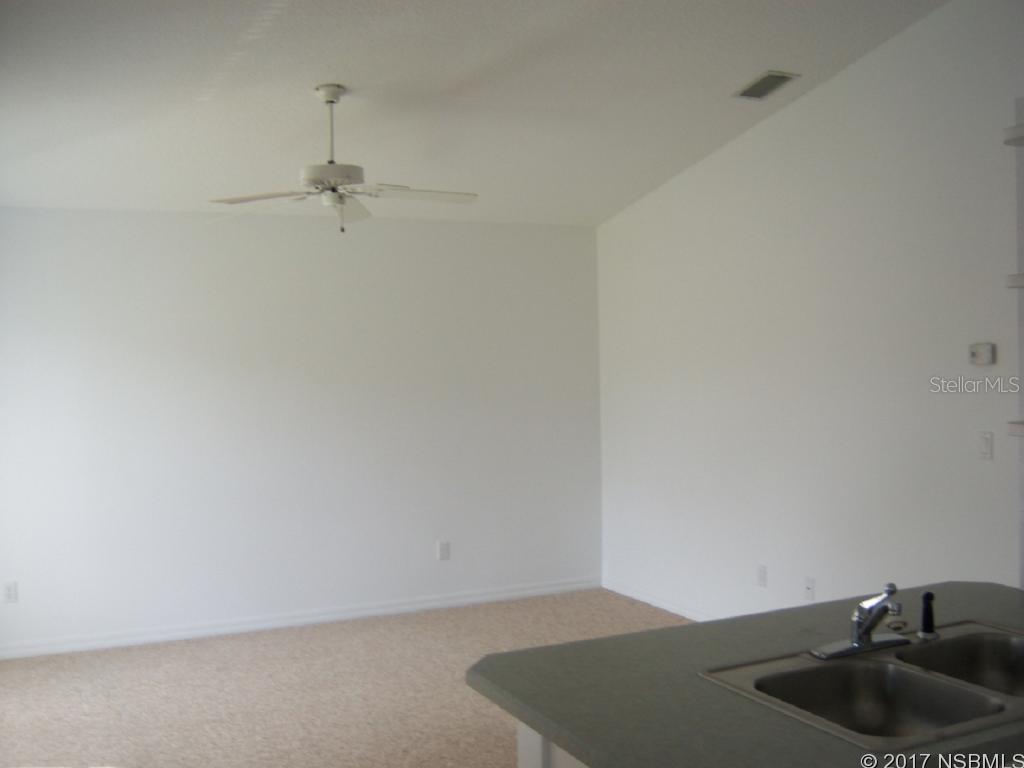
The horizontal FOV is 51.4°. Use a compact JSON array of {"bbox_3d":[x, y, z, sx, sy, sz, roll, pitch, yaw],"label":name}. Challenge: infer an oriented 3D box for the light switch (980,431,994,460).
[{"bbox_3d":[1.908,0.248,4.287,0.010,0.116,0.071,-2,1,-24],"label":"light switch"}]

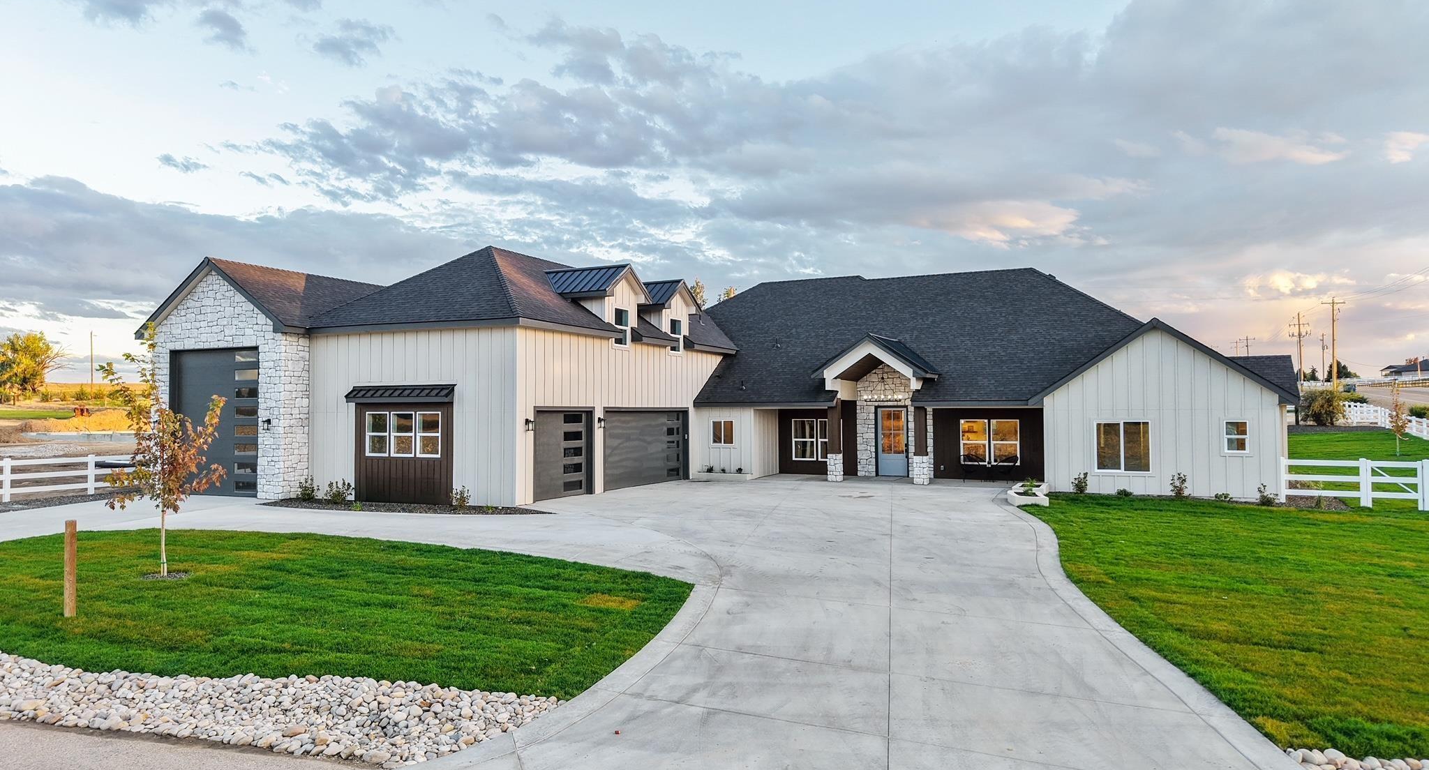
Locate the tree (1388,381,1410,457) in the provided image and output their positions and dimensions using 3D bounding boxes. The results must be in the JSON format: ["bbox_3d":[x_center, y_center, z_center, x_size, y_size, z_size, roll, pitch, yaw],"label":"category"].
[{"bbox_3d":[34.561,1.704,50.054,1.000,3.805,1.000,-1,-2,35],"label":"tree"}]

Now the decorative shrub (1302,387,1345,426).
[{"bbox_3d":[42.448,1.458,69.040,2.800,2.839,2.700,-1,-2,32],"label":"decorative shrub"}]

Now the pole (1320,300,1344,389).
[{"bbox_3d":[72.038,-3.903,115.178,2.440,12.606,0.400,-1,-2,25],"label":"pole"}]

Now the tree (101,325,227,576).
[{"bbox_3d":[-8.881,1.056,16.057,1.850,4.056,1.800,1,-2,-29],"label":"tree"}]

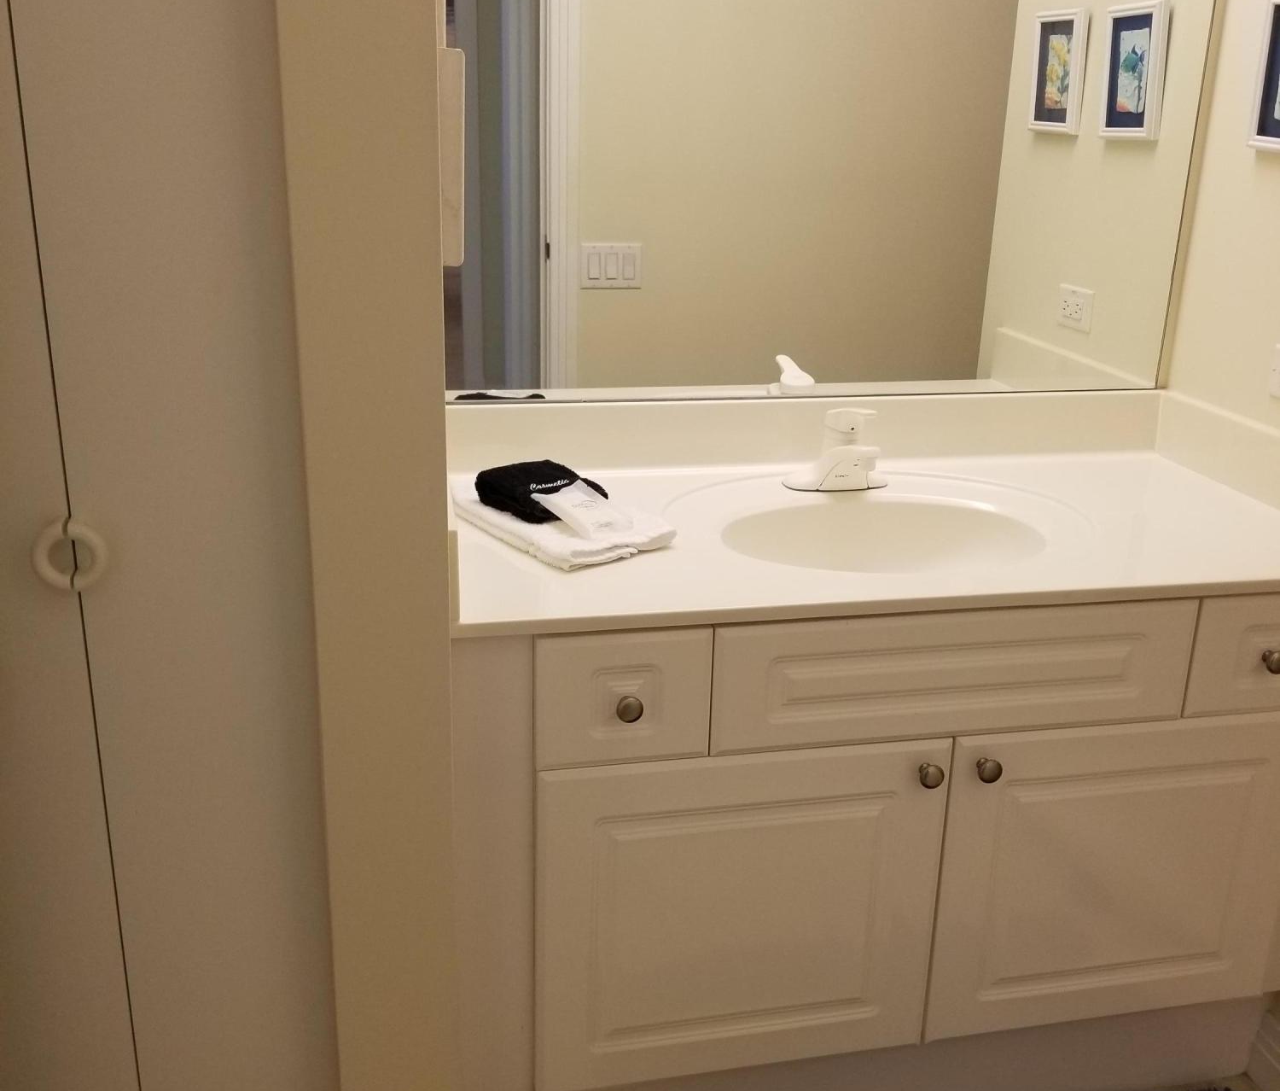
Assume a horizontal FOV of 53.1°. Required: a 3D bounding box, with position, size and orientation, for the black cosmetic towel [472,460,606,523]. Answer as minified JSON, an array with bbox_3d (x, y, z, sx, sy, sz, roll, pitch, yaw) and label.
[{"bbox_3d":[-0.117,-0.068,1.578,0.117,0.038,0.117,-13,23,-36],"label":"black cosmetic towel"}]

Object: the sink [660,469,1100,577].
[{"bbox_3d":[0.302,0.032,1.655,0.550,0.150,0.455,-3,19,-12],"label":"sink"}]

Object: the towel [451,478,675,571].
[{"bbox_3d":[-0.109,-0.038,1.565,0.160,0.029,0.320,-12,22,-35],"label":"towel"}]

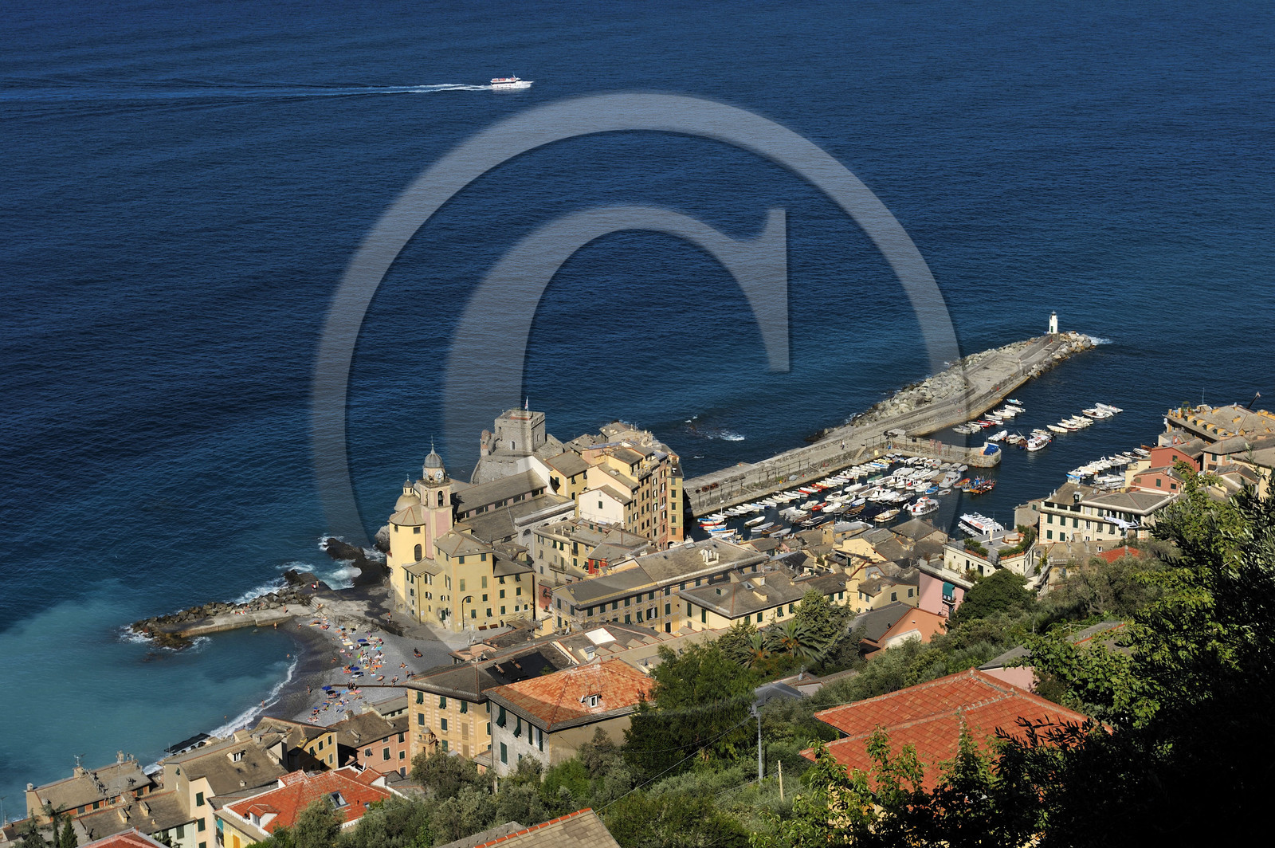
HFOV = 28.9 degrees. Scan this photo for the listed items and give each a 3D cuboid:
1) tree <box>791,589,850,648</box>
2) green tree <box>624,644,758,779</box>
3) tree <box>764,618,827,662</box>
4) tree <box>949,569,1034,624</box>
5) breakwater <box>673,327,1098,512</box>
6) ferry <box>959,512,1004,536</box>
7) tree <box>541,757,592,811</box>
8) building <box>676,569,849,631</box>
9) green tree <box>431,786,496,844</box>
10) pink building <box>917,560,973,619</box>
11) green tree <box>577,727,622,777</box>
[{"bbox_3d":[26.788,28.864,362.000,8.600,9.500,8.600,-1,16,0],"label":"tree"},{"bbox_3d":[5.207,28.005,242.000,13.000,13.000,13.000,-1,16,0],"label":"green tree"},{"bbox_3d":[21.741,30.267,340.000,8.600,7.000,8.600,-1,16,0],"label":"tree"},{"bbox_3d":[65.390,32.540,458.000,15.660,11.000,13.500,2,16,8],"label":"tree"},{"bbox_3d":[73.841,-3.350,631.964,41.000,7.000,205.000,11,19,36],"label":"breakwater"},{"bbox_3d":[80.410,23.430,561.010,5.200,5.300,17.500,-9,18,-29],"label":"ferry"},{"bbox_3d":[-6.200,31.530,214.000,4.390,5.400,4.300,0,16,-2],"label":"tree"},{"bbox_3d":[24.580,35.070,478.820,30.000,13.500,15.220,-12,20,-37],"label":"building"},{"bbox_3d":[-13.580,30.650,193.000,5.050,5.000,4.800,-1,16,-4],"label":"green tree"},{"bbox_3d":[56.020,30.361,422.676,9.500,11.000,14.000,-10,18,-30],"label":"pink building"},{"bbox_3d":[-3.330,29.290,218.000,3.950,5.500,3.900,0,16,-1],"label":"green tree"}]

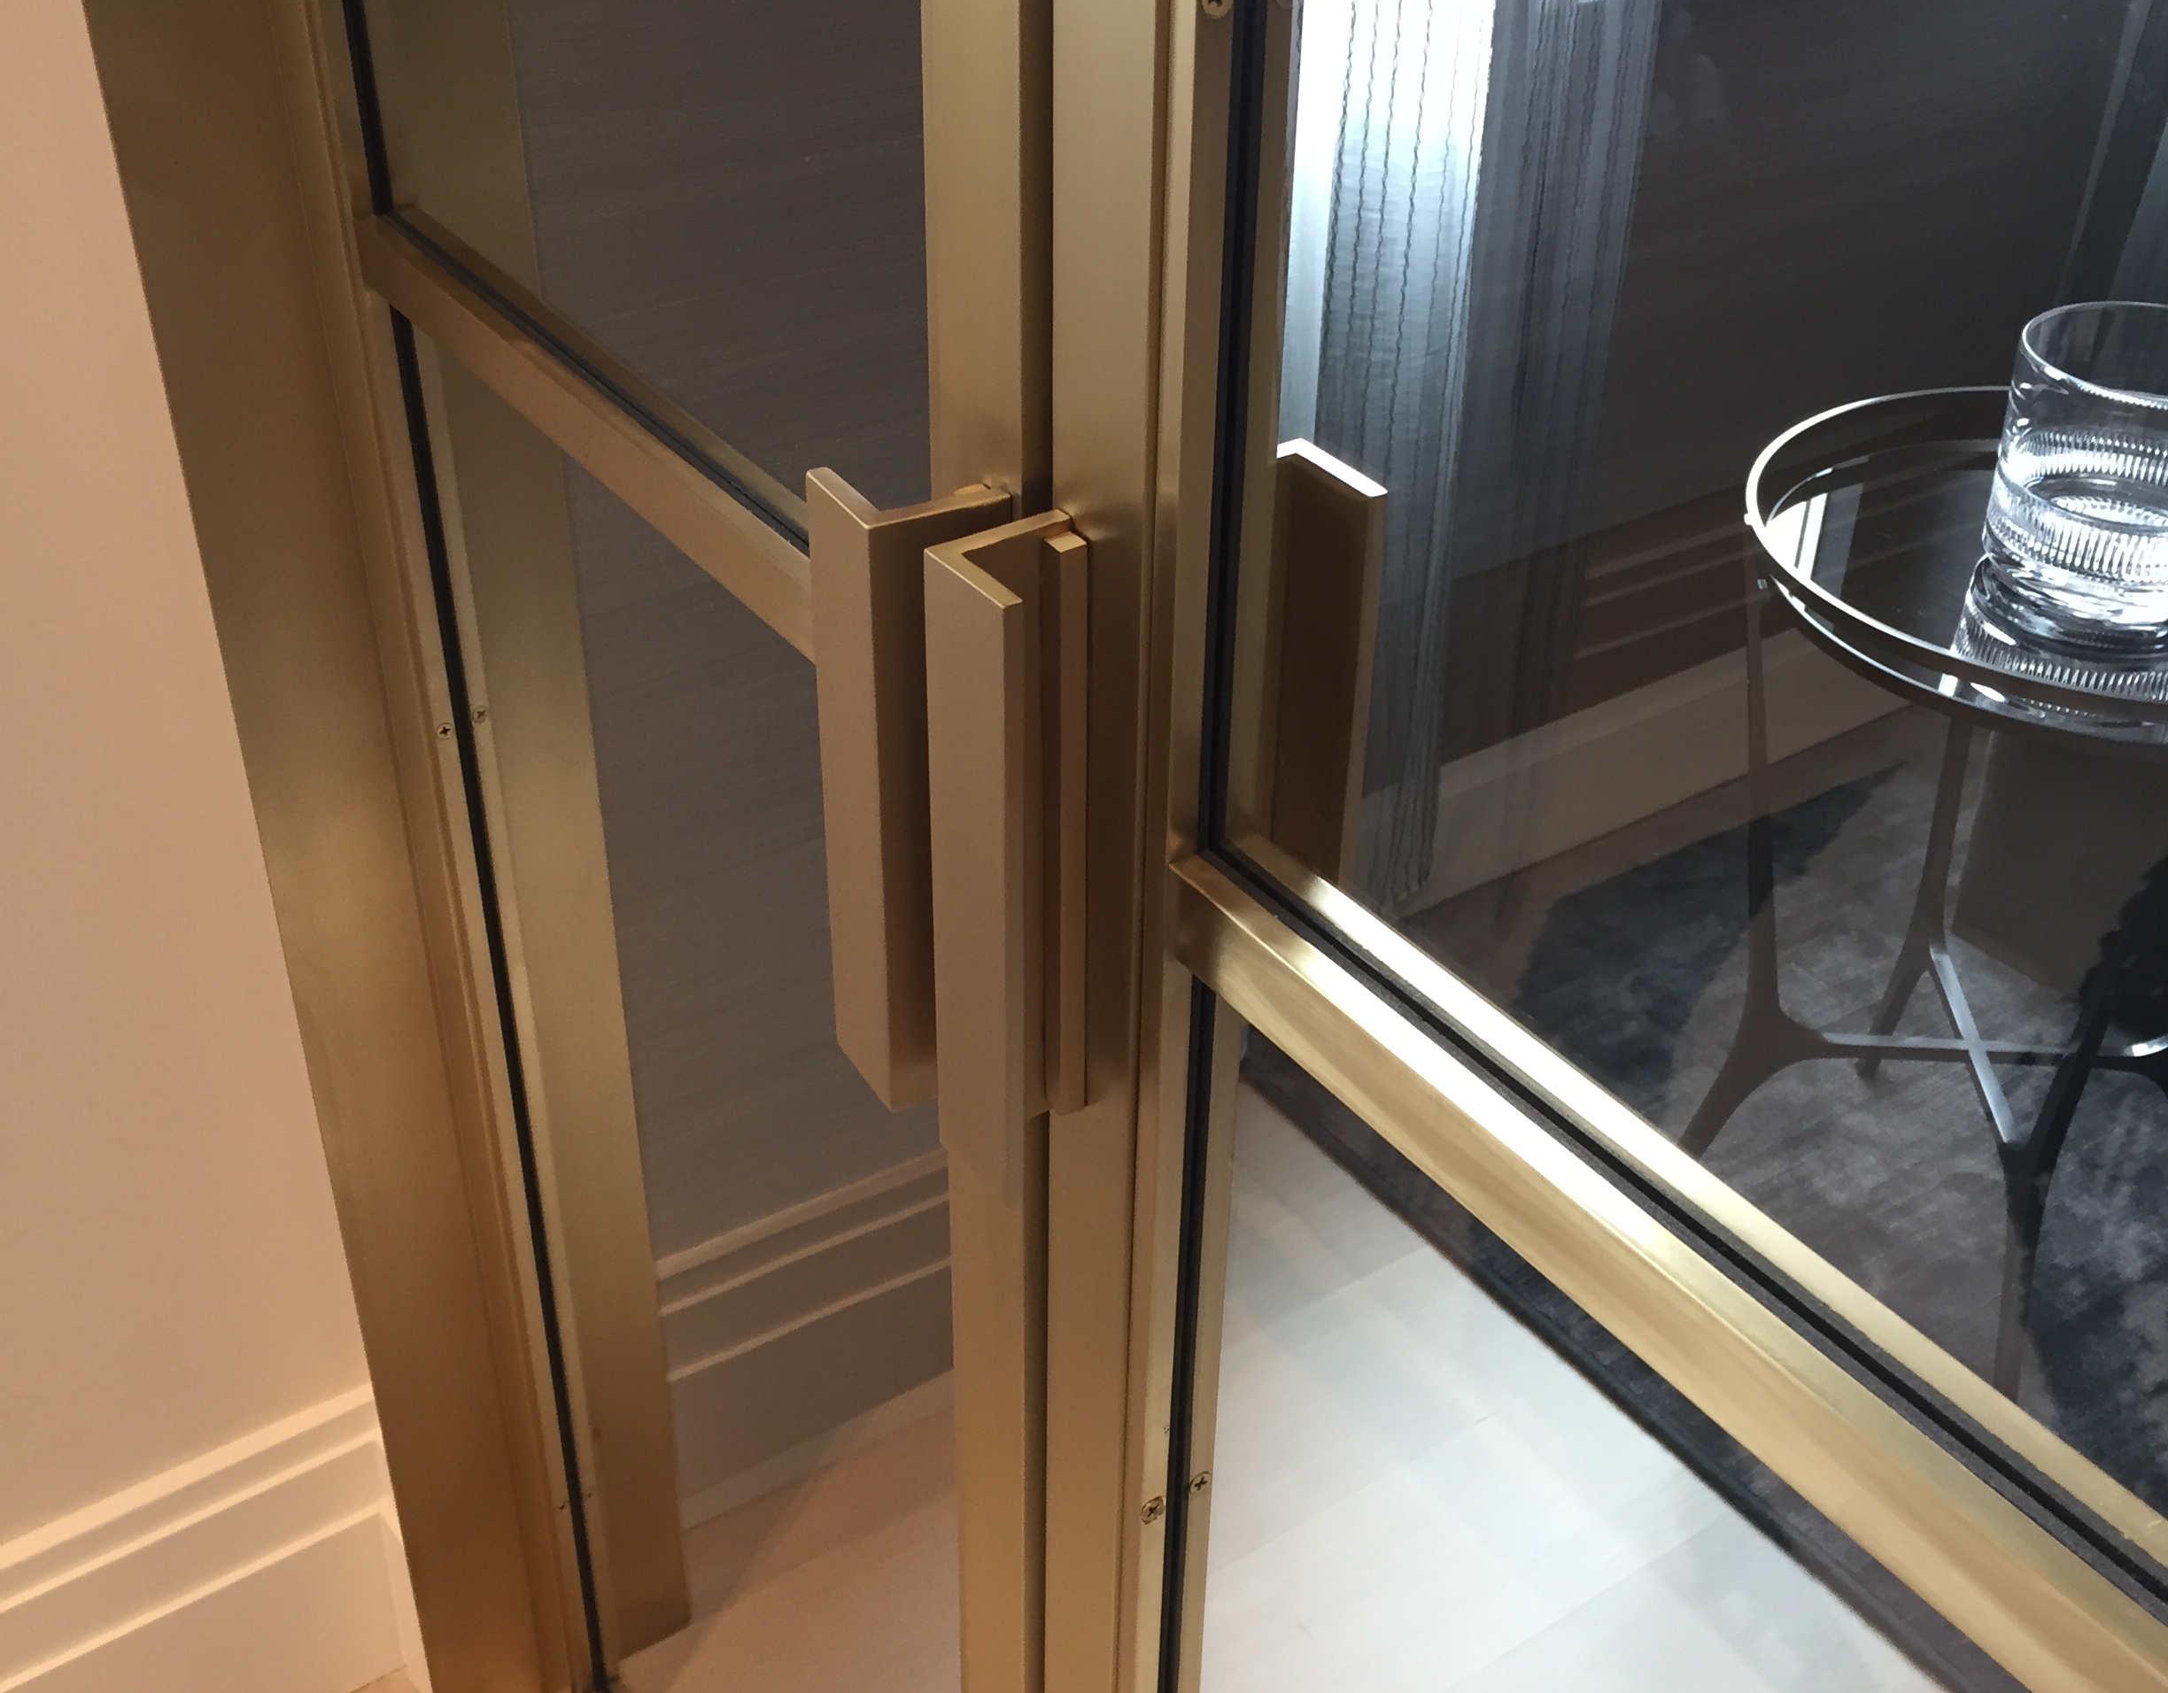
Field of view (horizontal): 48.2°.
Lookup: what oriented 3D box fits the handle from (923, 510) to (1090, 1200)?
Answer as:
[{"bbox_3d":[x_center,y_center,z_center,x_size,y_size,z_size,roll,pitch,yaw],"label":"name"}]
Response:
[{"bbox_3d":[-0.015,0.009,0.676,0.042,0.198,0.037,-20,38,-28],"label":"handle"}]

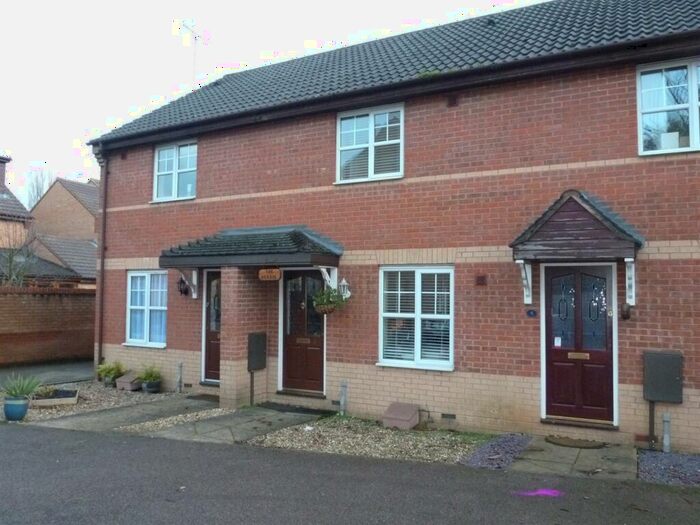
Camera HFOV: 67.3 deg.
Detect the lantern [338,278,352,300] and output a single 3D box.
[{"bbox_3d":[-0.056,0.406,7.973,0.160,0.330,0.240,-1,-4,27],"label":"lantern"}]

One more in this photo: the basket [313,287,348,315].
[{"bbox_3d":[-0.307,0.597,8.265,0.470,0.430,0.440,-1,-4,27],"label":"basket"}]

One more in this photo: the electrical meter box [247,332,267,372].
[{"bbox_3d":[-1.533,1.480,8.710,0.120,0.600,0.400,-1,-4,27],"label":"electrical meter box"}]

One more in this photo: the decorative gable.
[{"bbox_3d":[2.721,-0.416,6.374,1.410,0.805,0.630,-1,-4,27],"label":"decorative gable"}]

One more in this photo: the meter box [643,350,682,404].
[{"bbox_3d":[3.585,1.315,6.044,0.380,0.550,0.220,-1,-4,27],"label":"meter box"}]

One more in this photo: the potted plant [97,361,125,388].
[{"bbox_3d":[-4.589,2.150,10.075,0.470,0.500,0.450,-1,-4,27],"label":"potted plant"}]

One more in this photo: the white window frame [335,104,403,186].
[{"bbox_3d":[0.298,-1.818,8.095,1.165,1.170,0.120,-1,-4,27],"label":"white window frame"}]

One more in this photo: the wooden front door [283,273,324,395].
[{"bbox_3d":[-0.776,1.142,8.832,0.800,2.000,0.080,-1,-4,27],"label":"wooden front door"}]

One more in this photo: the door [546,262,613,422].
[{"bbox_3d":[3.010,1.055,6.901,0.800,1.990,0.080,-1,-4,27],"label":"door"}]

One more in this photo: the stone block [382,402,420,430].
[{"bbox_3d":[0.773,2.228,7.626,0.420,0.280,0.460,-1,-4,27],"label":"stone block"}]

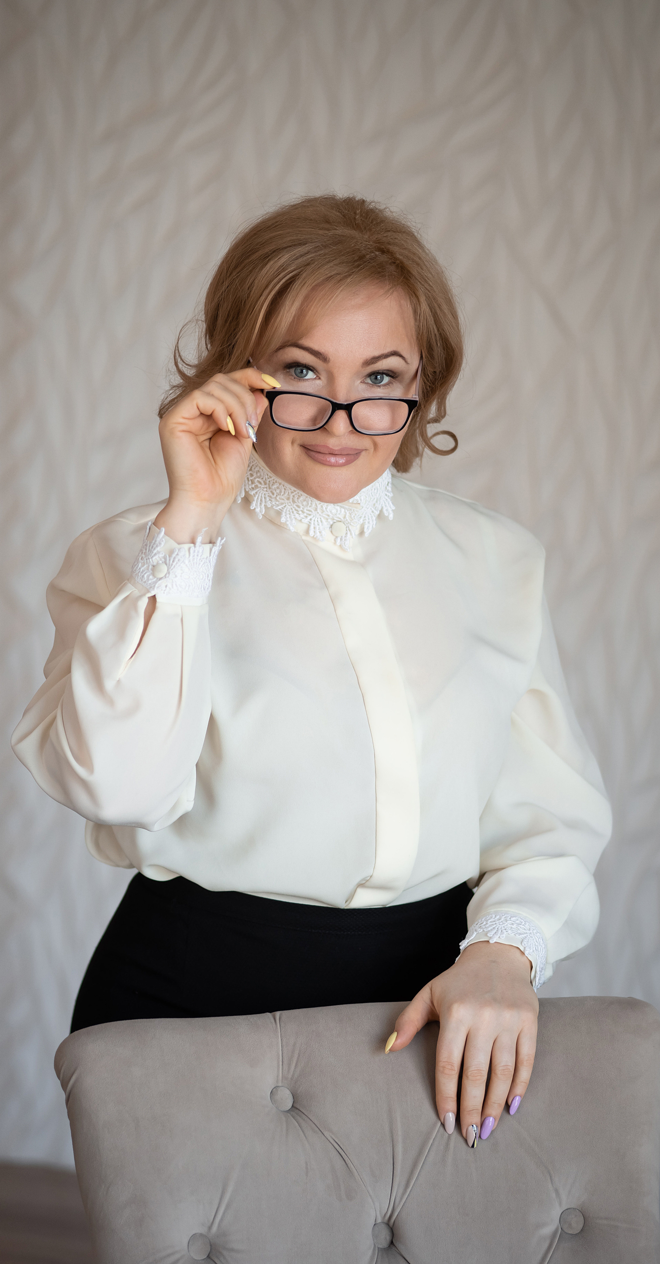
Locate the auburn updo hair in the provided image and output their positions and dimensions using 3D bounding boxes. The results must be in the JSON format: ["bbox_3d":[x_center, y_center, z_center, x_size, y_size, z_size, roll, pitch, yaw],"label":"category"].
[{"bbox_3d":[-0.015,-0.253,2.520,0.247,0.235,0.240,4,12,-10],"label":"auburn updo hair"}]

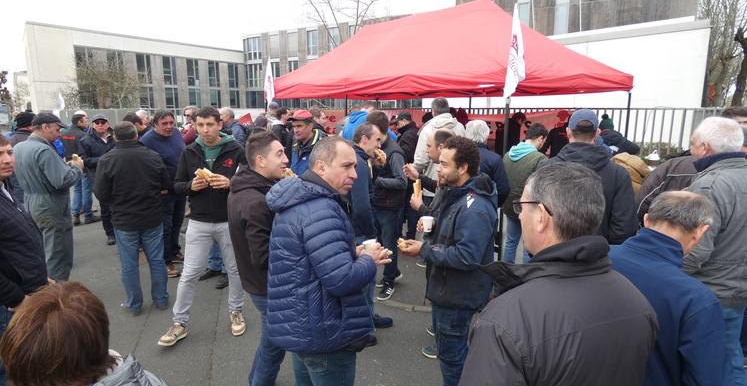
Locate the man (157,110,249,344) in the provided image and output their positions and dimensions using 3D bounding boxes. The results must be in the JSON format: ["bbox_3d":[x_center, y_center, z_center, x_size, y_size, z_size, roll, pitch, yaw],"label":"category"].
[{"bbox_3d":[-1.309,0.264,3.383,0.600,1.830,0.500,-1,11,-3],"label":"man"}]

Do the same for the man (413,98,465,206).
[{"bbox_3d":[0.681,-0.003,4.385,0.580,1.880,0.380,-2,11,-7],"label":"man"}]

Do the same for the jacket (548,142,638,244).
[{"bbox_3d":[1.540,0.042,3.034,0.560,0.800,0.370,5,12,24],"label":"jacket"}]

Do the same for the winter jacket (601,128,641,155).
[{"bbox_3d":[3.382,-0.559,5.909,0.450,0.660,0.520,5,12,23],"label":"winter jacket"}]

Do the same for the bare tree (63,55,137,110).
[{"bbox_3d":[-13.916,-4.764,21.995,3.700,4.600,3.400,6,13,29],"label":"bare tree"}]

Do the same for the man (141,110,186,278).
[{"bbox_3d":[-2.269,0.020,4.641,0.530,1.770,0.380,-8,14,-35],"label":"man"}]

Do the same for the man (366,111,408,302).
[{"bbox_3d":[0.143,0.141,4.123,0.520,1.790,0.450,9,14,39],"label":"man"}]

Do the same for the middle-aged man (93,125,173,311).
[{"bbox_3d":[-2.158,0.212,3.912,0.590,1.730,0.420,-3,11,-15],"label":"middle-aged man"}]

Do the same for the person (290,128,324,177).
[{"bbox_3d":[-0.646,0.117,4.102,0.550,1.770,0.420,9,14,38],"label":"person"}]

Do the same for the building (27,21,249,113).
[{"bbox_3d":[-24.574,-11.165,44.634,9.000,8.300,21.400,6,13,30],"label":"building"}]

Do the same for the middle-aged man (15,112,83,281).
[{"bbox_3d":[-3.074,0.131,4.081,0.500,1.780,0.500,-10,15,-40],"label":"middle-aged man"}]

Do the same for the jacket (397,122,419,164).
[{"bbox_3d":[0.434,-0.480,5.510,0.360,0.780,0.550,0,11,0],"label":"jacket"}]

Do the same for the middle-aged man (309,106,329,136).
[{"bbox_3d":[-0.696,-0.113,5.177,0.380,1.800,0.520,4,12,19],"label":"middle-aged man"}]

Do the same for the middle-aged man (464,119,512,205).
[{"bbox_3d":[1.060,0.165,4.158,0.540,1.730,0.380,4,12,18],"label":"middle-aged man"}]

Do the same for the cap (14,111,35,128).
[{"bbox_3d":[-3.647,-0.791,4.528,0.190,0.150,0.250,-9,14,-38],"label":"cap"}]

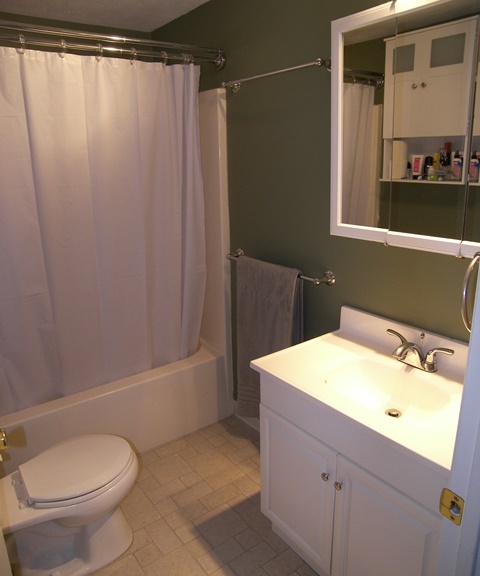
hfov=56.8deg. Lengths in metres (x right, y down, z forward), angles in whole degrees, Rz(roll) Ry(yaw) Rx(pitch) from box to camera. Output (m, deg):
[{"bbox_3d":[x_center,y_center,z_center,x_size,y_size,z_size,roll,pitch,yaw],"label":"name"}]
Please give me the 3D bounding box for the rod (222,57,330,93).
[{"bbox_3d":[0.129,-0.890,1.851,0.083,0.052,0.620,-13,20,-35],"label":"rod"}]

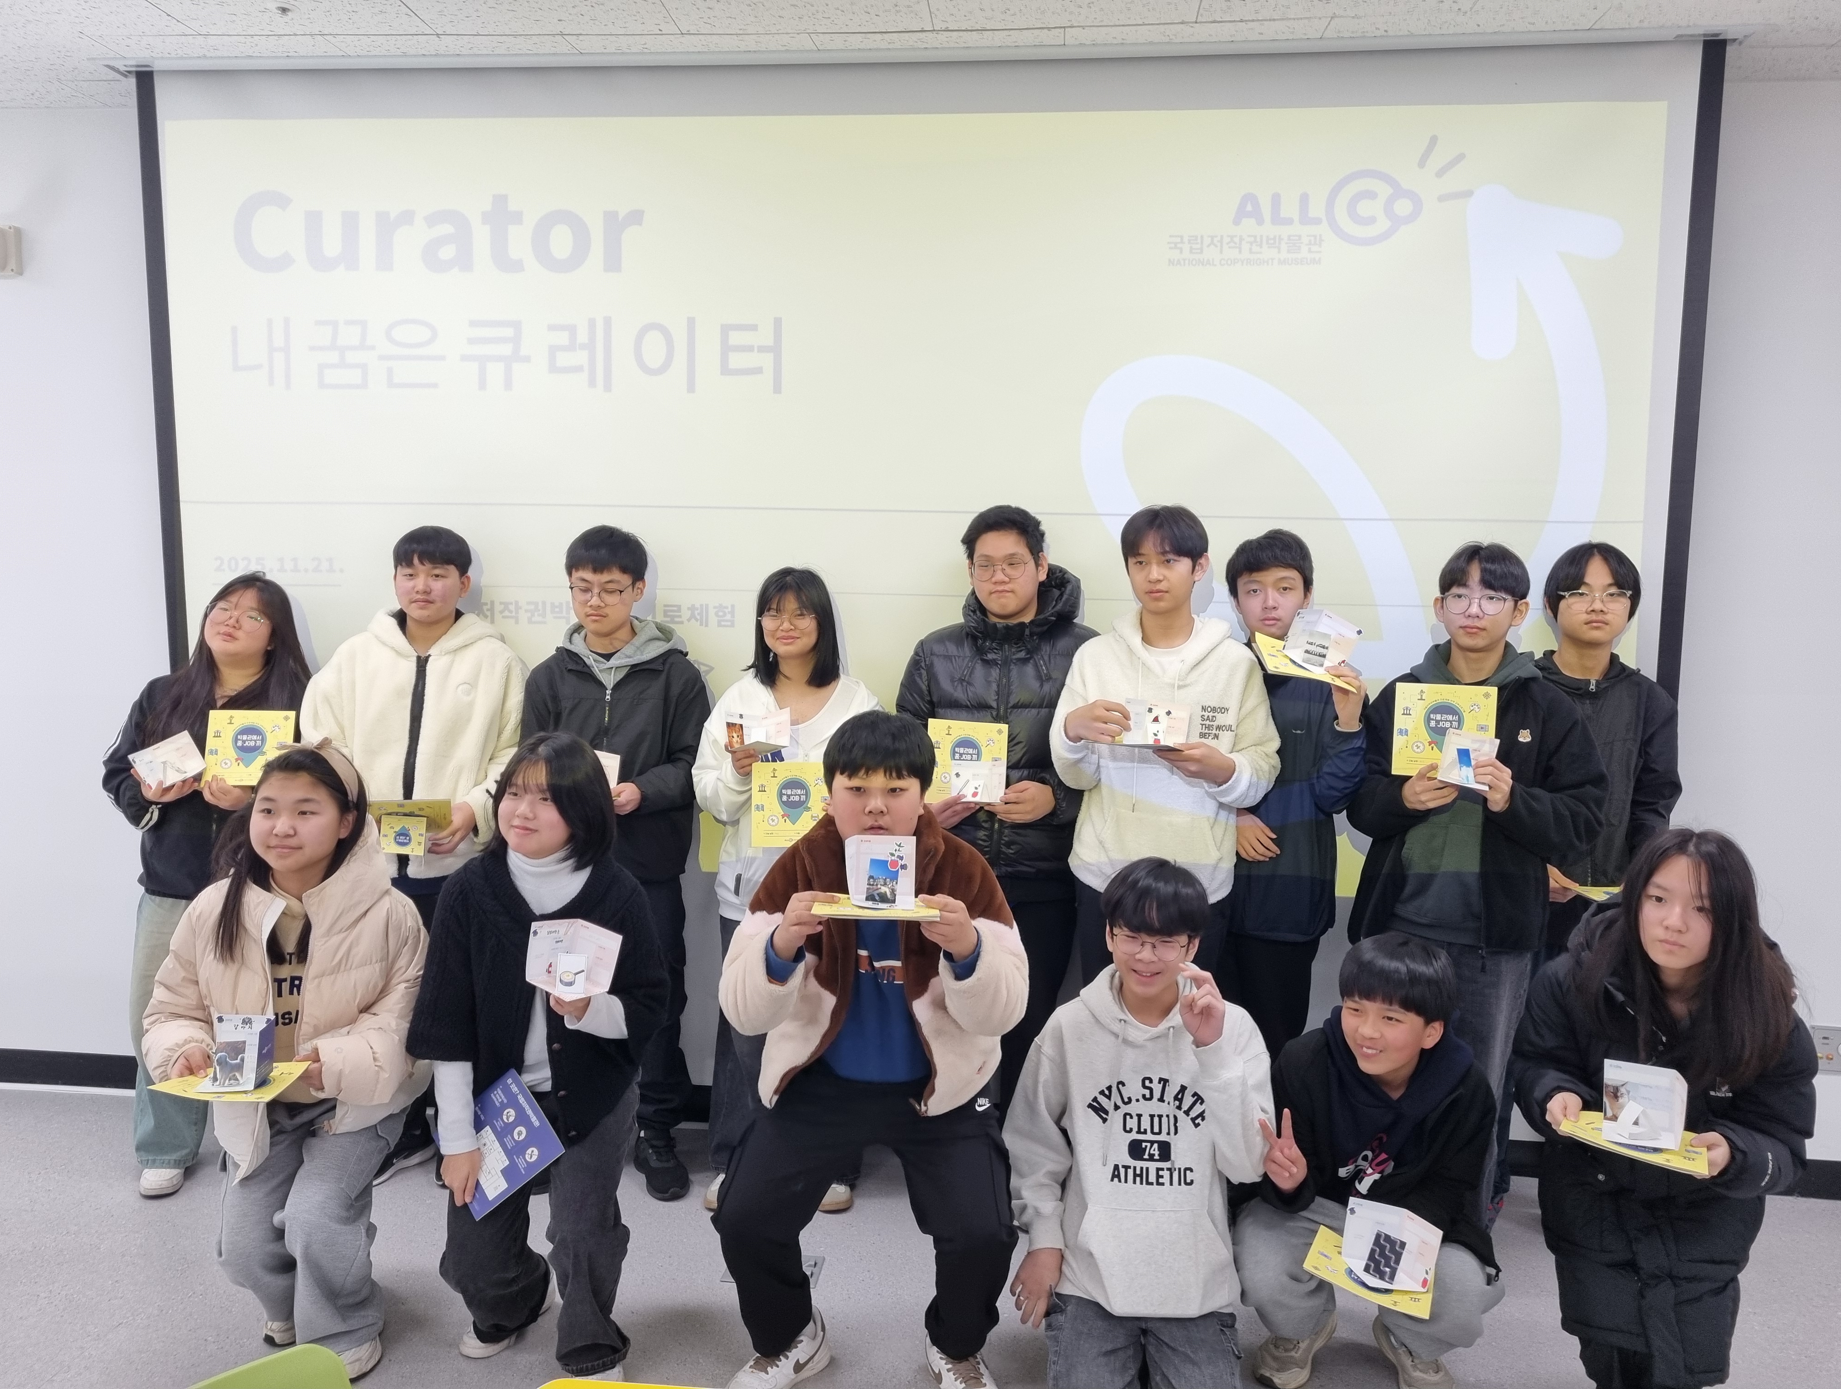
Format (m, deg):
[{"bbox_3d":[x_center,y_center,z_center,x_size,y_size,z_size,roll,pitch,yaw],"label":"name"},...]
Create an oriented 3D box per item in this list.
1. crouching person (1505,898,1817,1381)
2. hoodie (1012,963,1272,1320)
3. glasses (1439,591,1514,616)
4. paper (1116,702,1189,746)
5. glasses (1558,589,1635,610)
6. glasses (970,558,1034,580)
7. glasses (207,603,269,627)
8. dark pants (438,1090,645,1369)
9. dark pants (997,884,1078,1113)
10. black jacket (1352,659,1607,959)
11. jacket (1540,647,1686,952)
[{"bbox_3d":[1.396,0.823,2.609,0.492,0.986,0.580,4,7,28],"label":"crouching person"},{"bbox_3d":[0.410,0.840,2.612,0.490,0.636,0.360,2,7,8],"label":"hoodie"},{"bbox_3d":[1.125,-0.187,2.825,0.140,0.047,0.130,5,10,33],"label":"glasses"},{"bbox_3d":[0.491,0.062,2.925,0.150,0.100,0.085,1,-3,0],"label":"paper"},{"bbox_3d":[1.458,-0.210,3.013,0.143,0.045,0.135,4,8,25],"label":"glasses"},{"bbox_3d":[0.196,-0.289,3.186,0.135,0.045,0.135,3,13,15],"label":"glasses"},{"bbox_3d":[-1.576,-0.182,3.220,0.138,0.046,0.120,13,-1,-4],"label":"glasses"},{"bbox_3d":[-0.726,0.994,2.653,0.341,0.520,0.420,2,7,12],"label":"dark pants"},{"bbox_3d":[0.190,0.777,3.374,0.390,0.800,0.280,1,7,2],"label":"dark pants"},{"bbox_3d":[1.169,0.235,2.924,0.496,0.626,0.360,3,7,18],"label":"black jacket"},{"bbox_3d":[1.510,0.234,3.145,0.380,0.662,0.270,3,7,18],"label":"jacket"}]

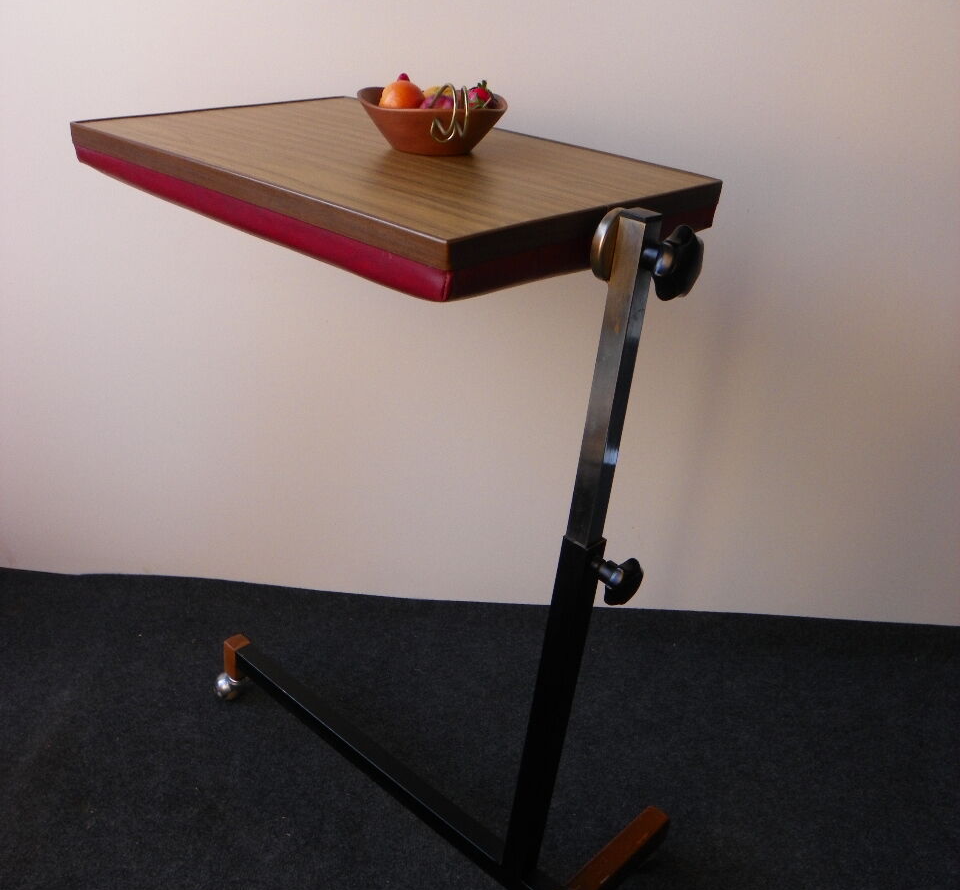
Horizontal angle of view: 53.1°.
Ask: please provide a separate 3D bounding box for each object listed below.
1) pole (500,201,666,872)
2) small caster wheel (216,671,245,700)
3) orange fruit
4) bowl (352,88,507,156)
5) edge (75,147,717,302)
[{"bbox_3d":[0.093,0.171,0.992,0.030,0.827,0.033,29,36,35],"label":"pole"},{"bbox_3d":[-0.414,0.400,1.596,0.046,0.049,0.044,25,34,37],"label":"small caster wheel"},{"bbox_3d":[-0.077,-0.336,0.942,0.045,0.047,0.045,3,28,-2],"label":"orange fruit"},{"bbox_3d":[-0.046,-0.319,0.954,0.152,0.052,0.152,26,35,36],"label":"bowl"},{"bbox_3d":[-0.102,-0.271,0.989,0.558,0.029,0.369,26,35,36],"label":"edge"}]

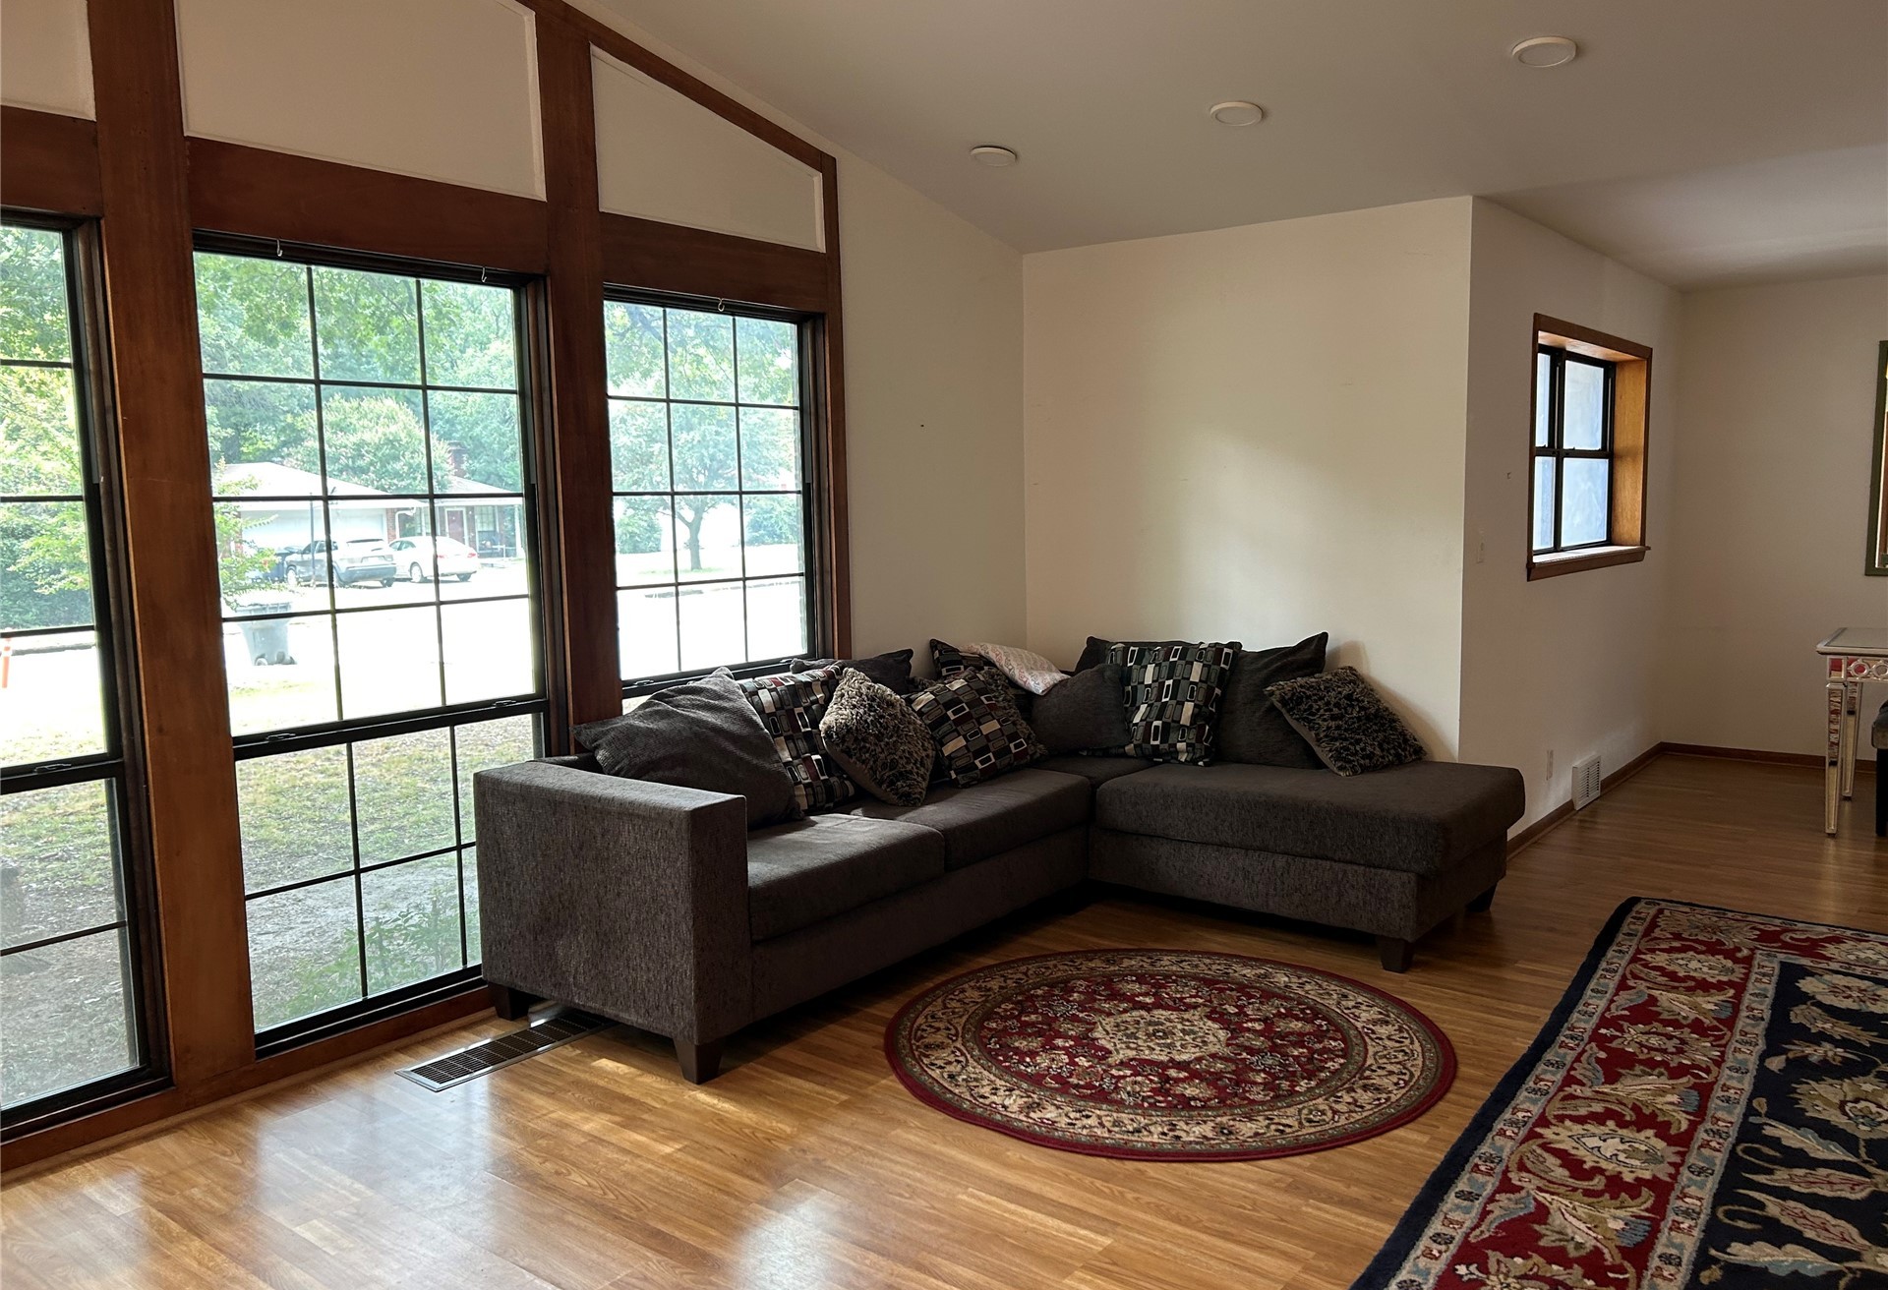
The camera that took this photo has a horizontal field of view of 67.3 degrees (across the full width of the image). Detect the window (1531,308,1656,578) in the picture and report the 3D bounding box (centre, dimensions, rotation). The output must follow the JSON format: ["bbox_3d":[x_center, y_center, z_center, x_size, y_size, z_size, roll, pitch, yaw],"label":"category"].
[{"bbox_3d":[2.828,-0.855,6.312,0.170,1.029,2.000,4,8,38],"label":"window"}]

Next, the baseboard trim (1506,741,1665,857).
[{"bbox_3d":[2.915,0.696,6.458,0.025,0.066,3.183,4,8,38],"label":"baseboard trim"}]

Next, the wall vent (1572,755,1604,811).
[{"bbox_3d":[2.923,0.625,6.464,0.045,0.200,0.385,4,8,38],"label":"wall vent"}]

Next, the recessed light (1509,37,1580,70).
[{"bbox_3d":[1.628,-1.604,3.843,0.165,0.020,0.165,4,-4,38],"label":"recessed light"}]

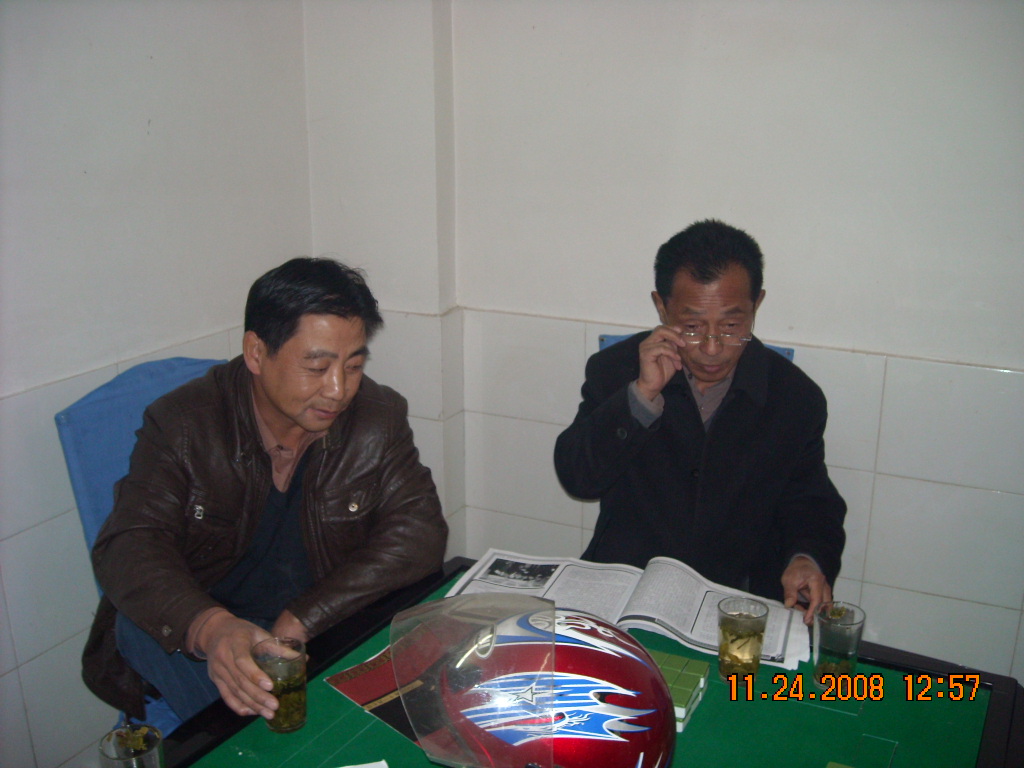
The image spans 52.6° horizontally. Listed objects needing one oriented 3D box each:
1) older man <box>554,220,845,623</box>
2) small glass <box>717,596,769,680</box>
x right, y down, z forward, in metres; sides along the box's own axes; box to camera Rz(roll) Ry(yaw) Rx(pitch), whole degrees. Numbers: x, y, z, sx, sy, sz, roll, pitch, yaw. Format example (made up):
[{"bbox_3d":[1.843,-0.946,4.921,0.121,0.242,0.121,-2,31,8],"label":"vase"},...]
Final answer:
[{"bbox_3d":[0.293,0.442,1.744,0.560,1.370,0.720,5,16,18],"label":"older man"},{"bbox_3d":[0.336,0.374,1.514,0.073,0.109,0.073,0,15,0],"label":"small glass"}]

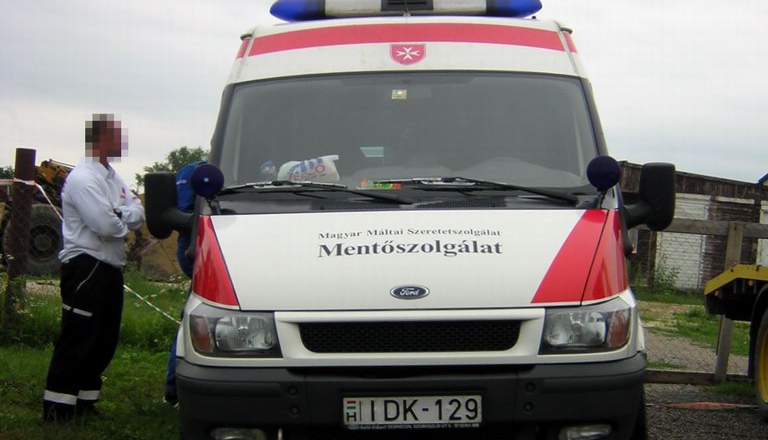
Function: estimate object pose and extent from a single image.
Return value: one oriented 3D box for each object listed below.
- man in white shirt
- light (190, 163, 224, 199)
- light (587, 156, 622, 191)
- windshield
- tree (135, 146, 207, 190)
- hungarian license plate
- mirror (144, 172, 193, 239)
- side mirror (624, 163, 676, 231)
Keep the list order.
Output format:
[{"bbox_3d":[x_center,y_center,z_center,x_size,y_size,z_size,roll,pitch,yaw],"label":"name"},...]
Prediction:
[{"bbox_3d":[-1.671,0.279,7.400,0.450,1.770,0.500,0,1,22],"label":"man in white shirt"},{"bbox_3d":[-0.761,-0.170,5.550,0.143,0.148,0.100,-1,1,1],"label":"light"},{"bbox_3d":[0.951,-0.201,5.550,0.143,0.148,0.100,-1,1,1],"label":"light"},{"bbox_3d":[0.108,-0.424,5.900,1.670,0.790,0.180,-1,-40,1],"label":"windshield"},{"bbox_3d":[-8.954,-1.389,55.000,3.900,4.000,3.700,-1,1,1],"label":"tree"},{"bbox_3d":[0.107,0.719,4.830,0.525,0.120,0.020,-1,1,1],"label":"hungarian license plate"},{"bbox_3d":[-0.975,-0.066,5.820,0.215,0.295,0.140,-1,1,1],"label":"mirror"},{"bbox_3d":[1.205,-0.106,5.820,0.220,0.300,0.140,-1,1,1],"label":"side mirror"}]

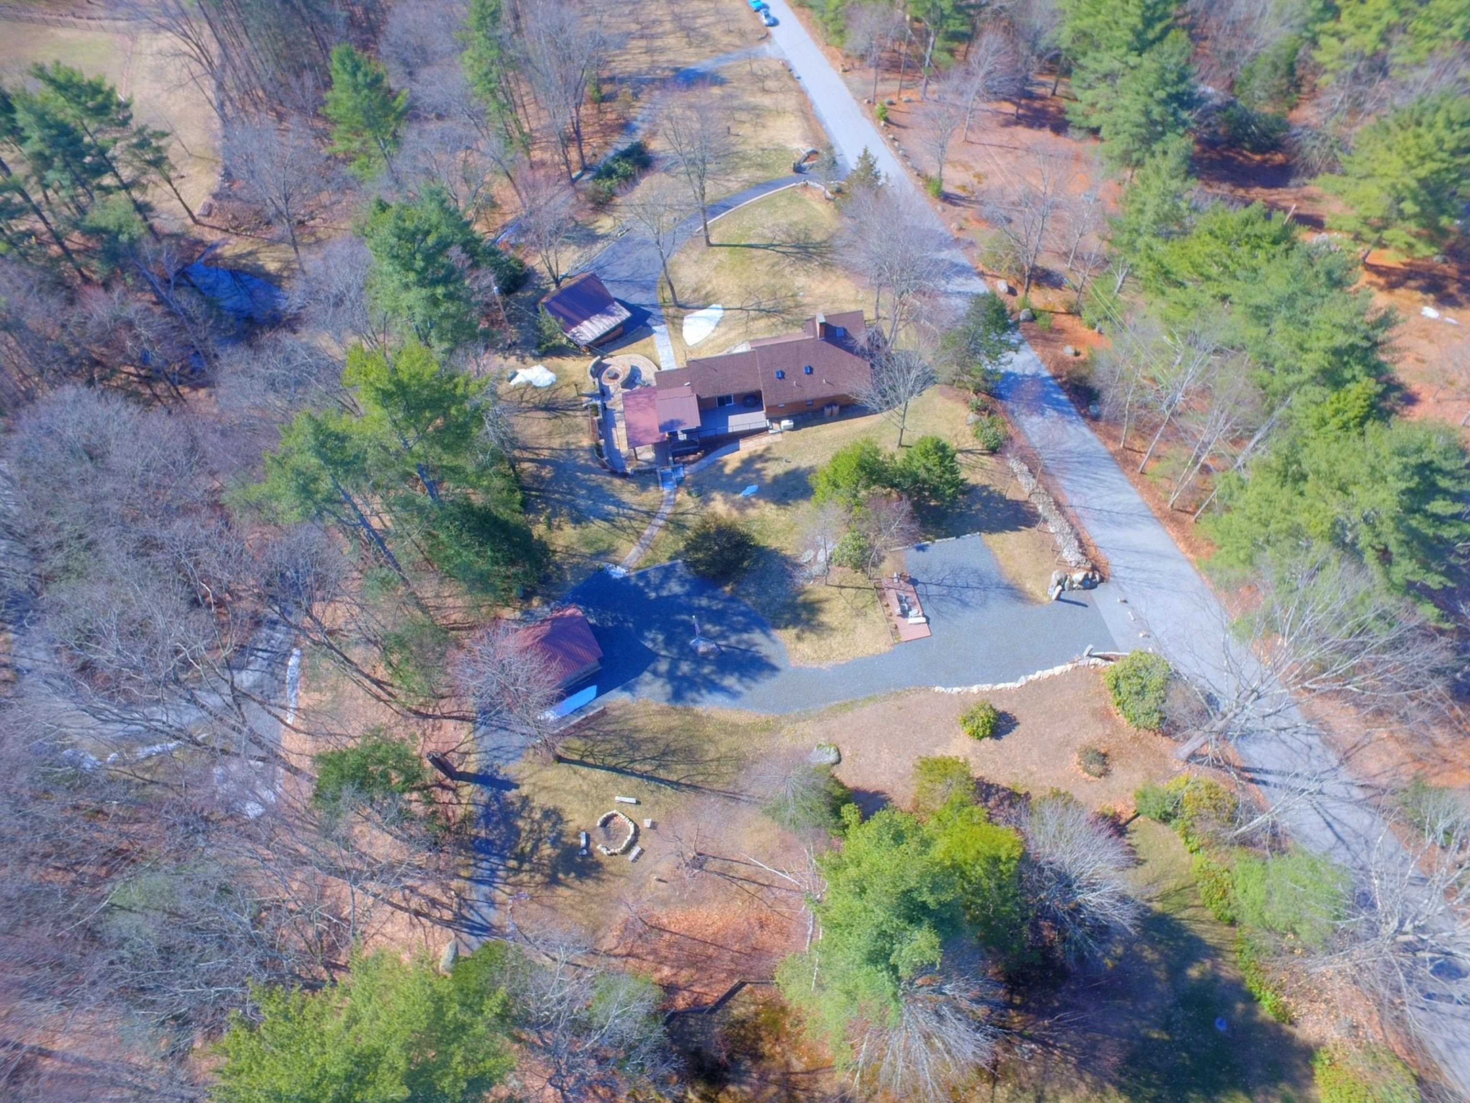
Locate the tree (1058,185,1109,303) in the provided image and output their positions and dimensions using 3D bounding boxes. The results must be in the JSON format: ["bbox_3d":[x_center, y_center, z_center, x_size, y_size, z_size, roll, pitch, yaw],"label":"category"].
[{"bbox_3d":[34.923,-29.682,84.557,4.200,12.800,4.200,-6,55,0],"label":"tree"}]

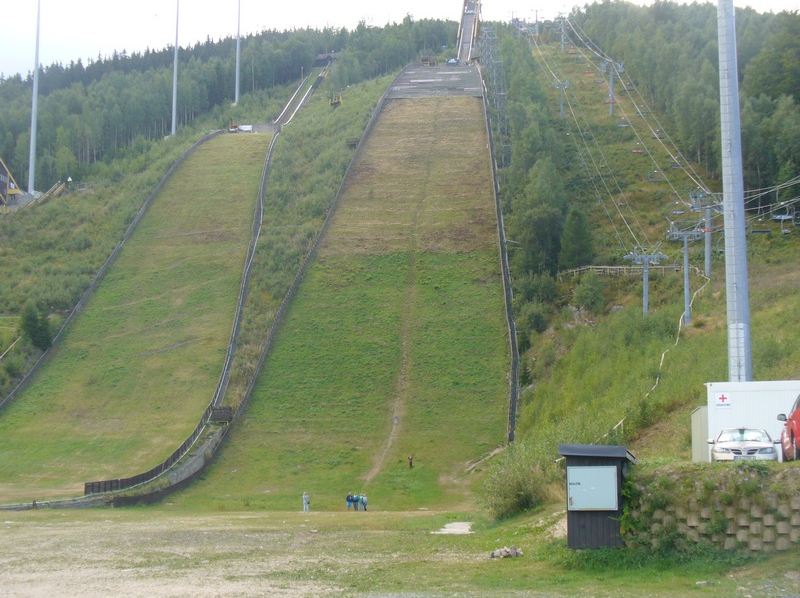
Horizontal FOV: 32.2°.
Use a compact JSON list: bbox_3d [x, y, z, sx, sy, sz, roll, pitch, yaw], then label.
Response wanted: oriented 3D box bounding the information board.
[{"bbox_3d":[4.132,4.059,29.738,1.060,0.940,0.080,-2,-9,13],"label":"information board"}]

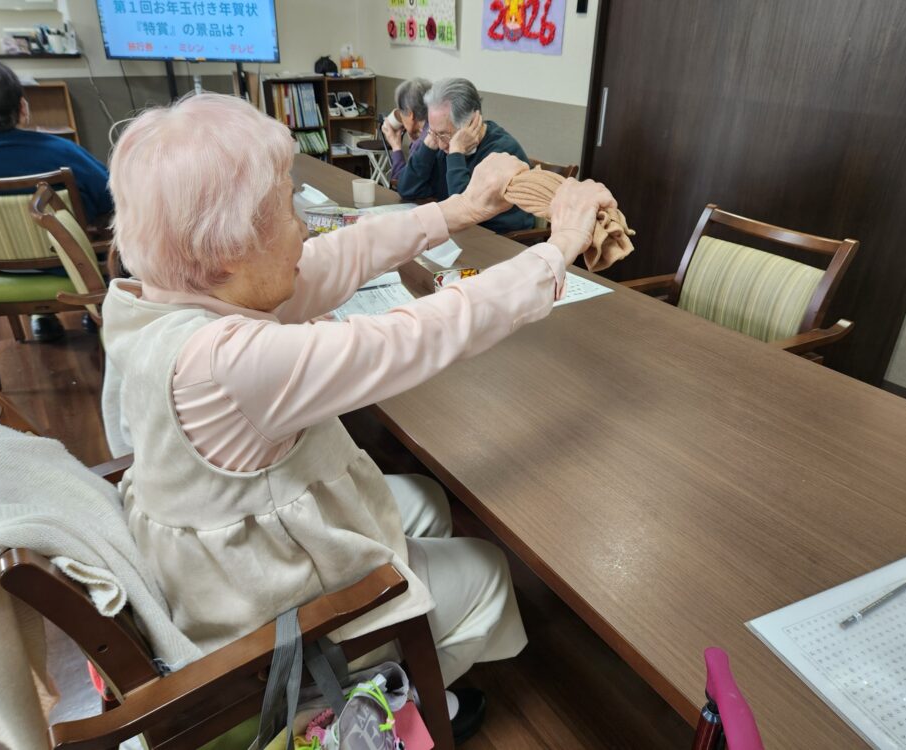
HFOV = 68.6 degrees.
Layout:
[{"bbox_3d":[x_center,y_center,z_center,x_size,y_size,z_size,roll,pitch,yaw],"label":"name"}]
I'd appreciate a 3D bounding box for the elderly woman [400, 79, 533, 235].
[{"bbox_3d":[0.040,-0.588,2.727,0.500,1.160,0.620,22,34,34],"label":"elderly woman"}]

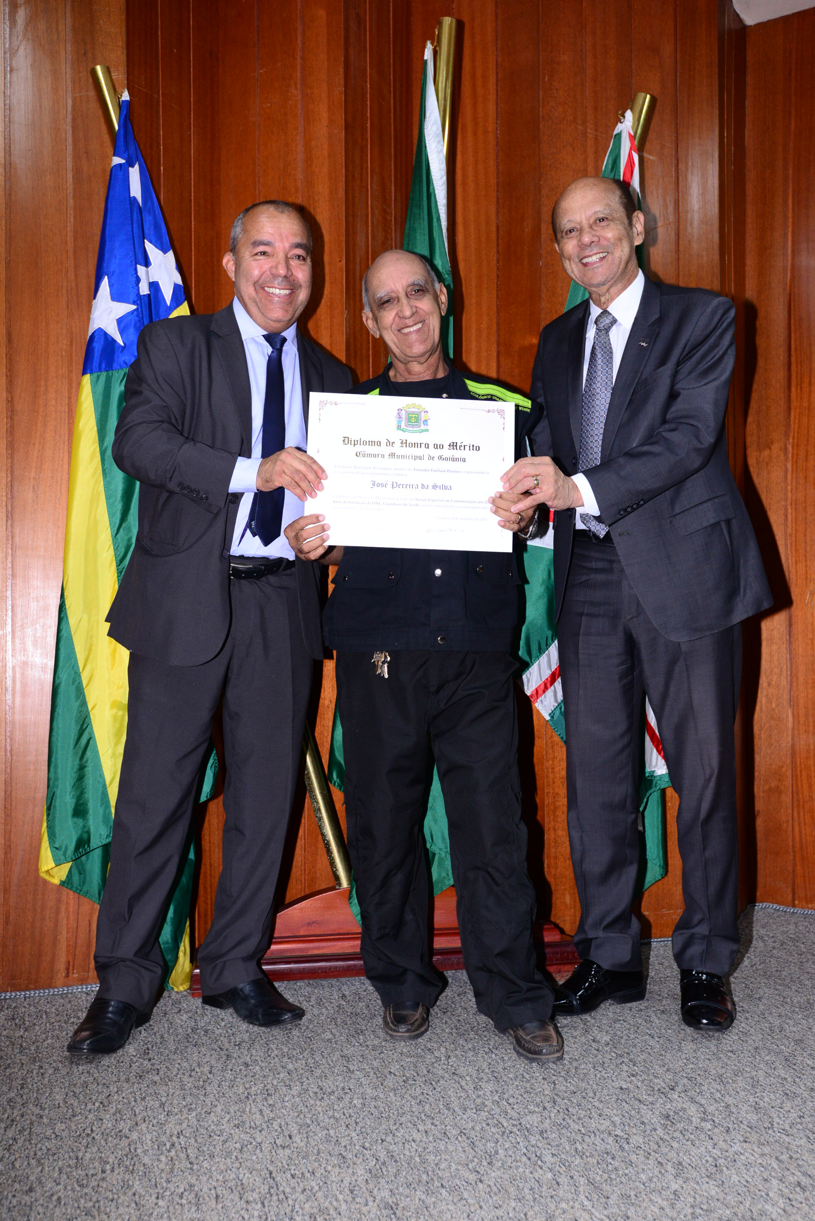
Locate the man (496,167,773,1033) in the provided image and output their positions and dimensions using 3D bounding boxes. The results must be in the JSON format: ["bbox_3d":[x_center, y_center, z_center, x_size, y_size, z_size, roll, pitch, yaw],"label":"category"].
[{"bbox_3d":[0.460,-0.035,2.485,0.535,1.778,0.525,0,0,37],"label":"man"}]

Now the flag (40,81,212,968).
[{"bbox_3d":[-0.611,-0.151,2.616,0.414,1.970,0.202,0,0,-12],"label":"flag"}]

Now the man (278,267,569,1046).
[{"bbox_3d":[0.035,0.045,2.444,0.545,1.616,0.424,0,0,-7],"label":"man"}]

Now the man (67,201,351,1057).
[{"bbox_3d":[-0.387,-0.005,2.424,0.596,1.717,0.465,0,0,-25],"label":"man"}]

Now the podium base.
[{"bbox_3d":[-0.056,0.744,2.818,0.899,0.222,0.232,0,0,-12],"label":"podium base"}]

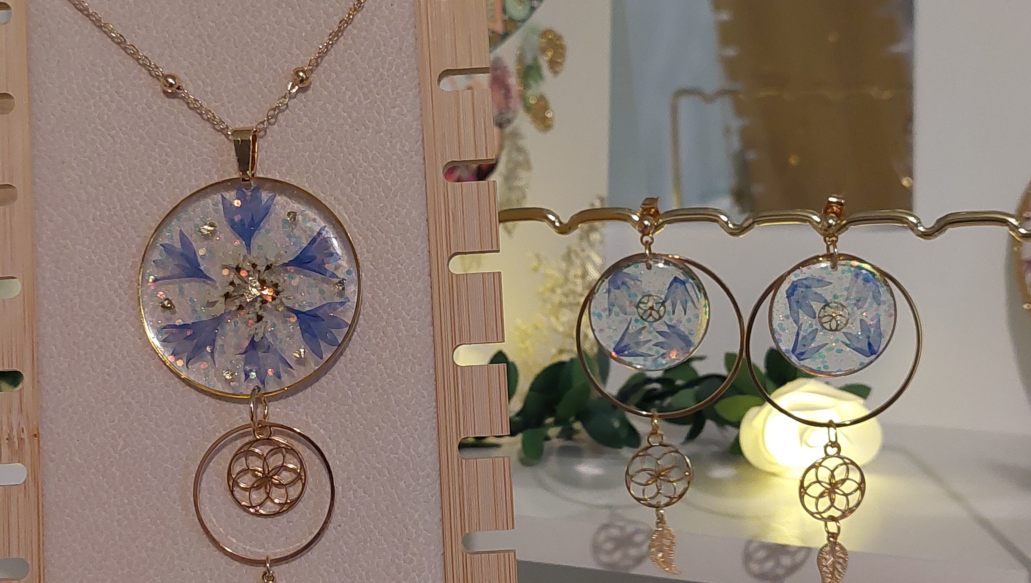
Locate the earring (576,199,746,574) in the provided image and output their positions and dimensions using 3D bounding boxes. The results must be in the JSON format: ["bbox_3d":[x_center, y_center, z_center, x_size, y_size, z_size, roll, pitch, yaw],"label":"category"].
[{"bbox_3d":[0.029,0.020,0.150,0.033,0.076,0.009,0,10,11],"label":"earring"}]

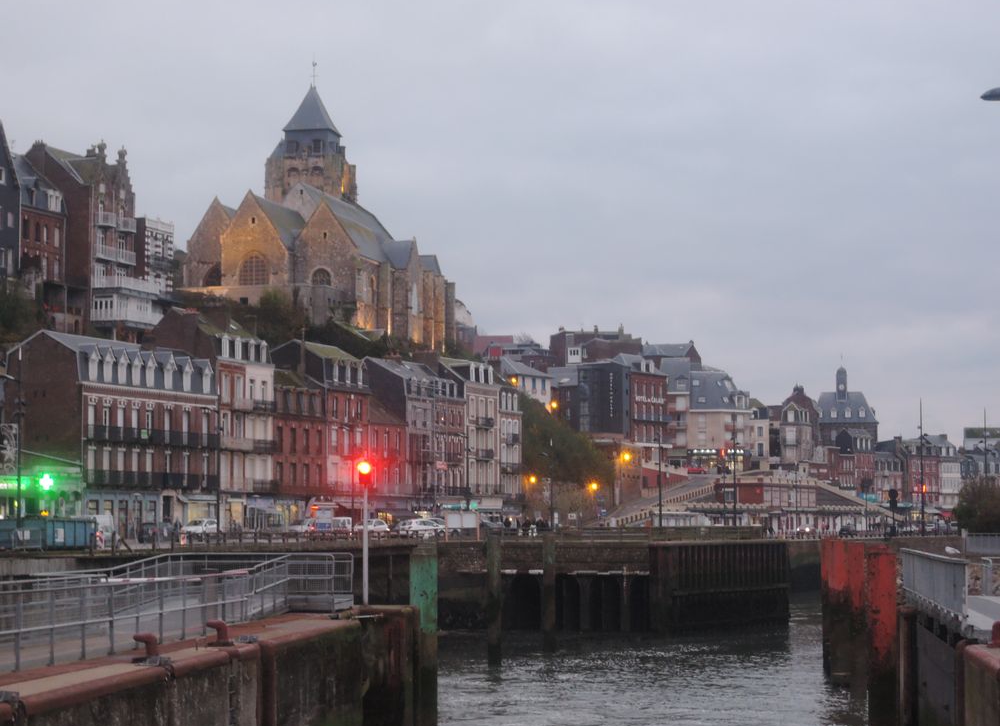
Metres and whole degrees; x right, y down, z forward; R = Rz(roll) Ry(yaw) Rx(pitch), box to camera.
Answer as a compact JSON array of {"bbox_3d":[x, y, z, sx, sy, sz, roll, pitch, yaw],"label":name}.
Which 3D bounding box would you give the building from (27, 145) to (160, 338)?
[{"bbox_3d":[-39.083,-11.471,205.989,11.000,18.820,8.000,-2,-5,23],"label":"building"}]

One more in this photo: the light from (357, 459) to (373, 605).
[{"bbox_3d":[-3.254,4.083,52.342,0.340,3.530,0.380,0,-4,3],"label":"light"}]

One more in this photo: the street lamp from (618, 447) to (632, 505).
[{"bbox_3d":[13.885,12.834,239.711,1.200,6.200,0.500,-3,-5,32],"label":"street lamp"}]

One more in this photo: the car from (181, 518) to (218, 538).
[{"bbox_3d":[-20.964,11.661,151.557,1.780,1.500,4.050,-1,-4,12],"label":"car"}]

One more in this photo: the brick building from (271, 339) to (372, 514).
[{"bbox_3d":[-16.487,6.722,186.871,8.000,16.820,8.440,-2,-5,23],"label":"brick building"}]

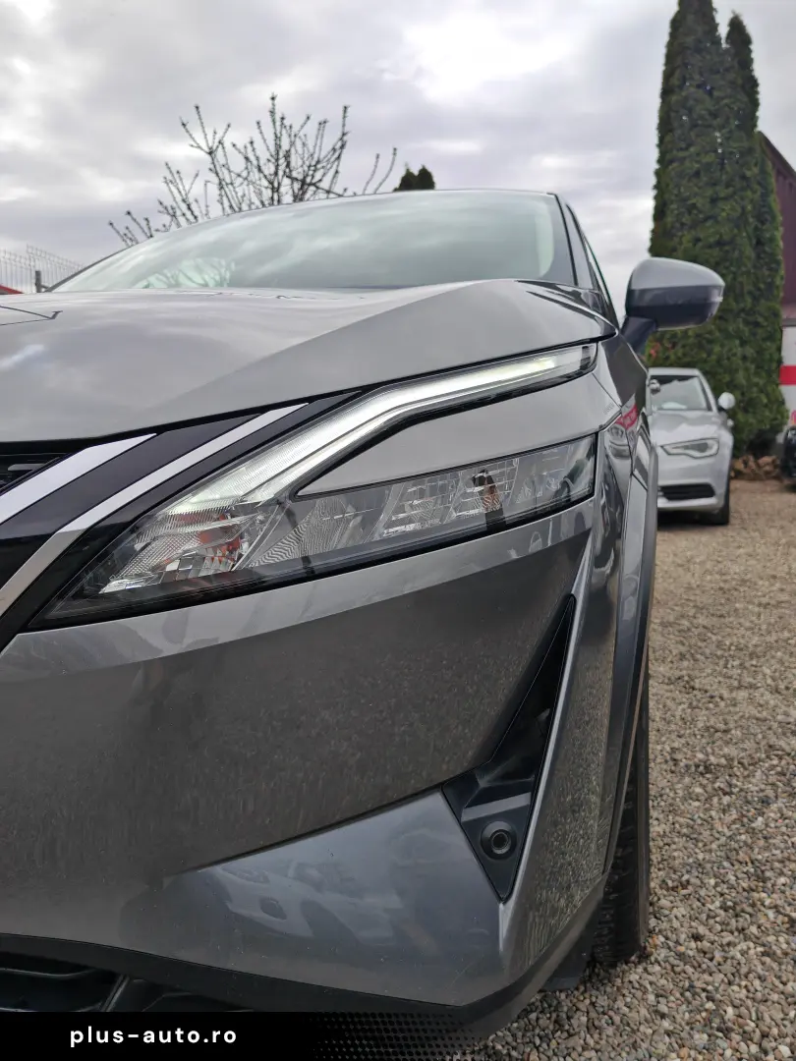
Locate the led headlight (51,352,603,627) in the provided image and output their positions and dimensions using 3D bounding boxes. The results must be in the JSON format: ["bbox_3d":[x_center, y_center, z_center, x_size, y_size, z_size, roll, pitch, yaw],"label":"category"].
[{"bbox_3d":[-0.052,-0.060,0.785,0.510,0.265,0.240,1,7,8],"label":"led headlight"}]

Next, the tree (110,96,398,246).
[{"bbox_3d":[-1.639,-2.500,8.755,3.300,4.400,3.200,0,7,0],"label":"tree"}]

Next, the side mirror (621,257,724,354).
[{"bbox_3d":[0.692,-0.566,2.000,0.250,0.225,0.180,2,8,19],"label":"side mirror"}]

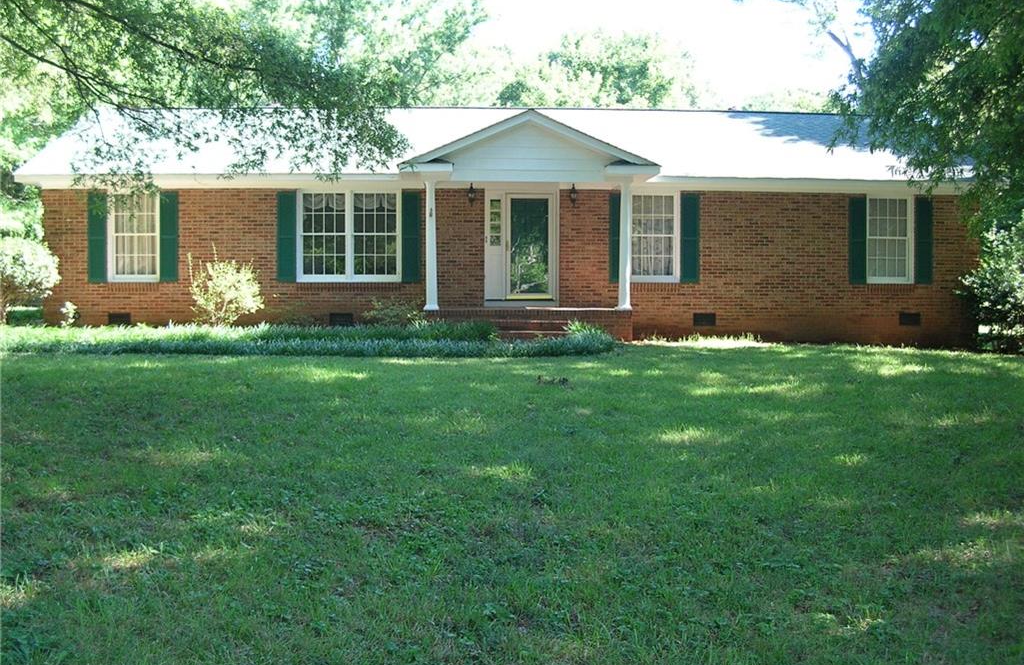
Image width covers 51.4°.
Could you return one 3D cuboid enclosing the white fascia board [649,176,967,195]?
[{"bbox_3d":[5.714,-2.847,20.229,6.300,0.200,0.130,0,4,-4],"label":"white fascia board"}]

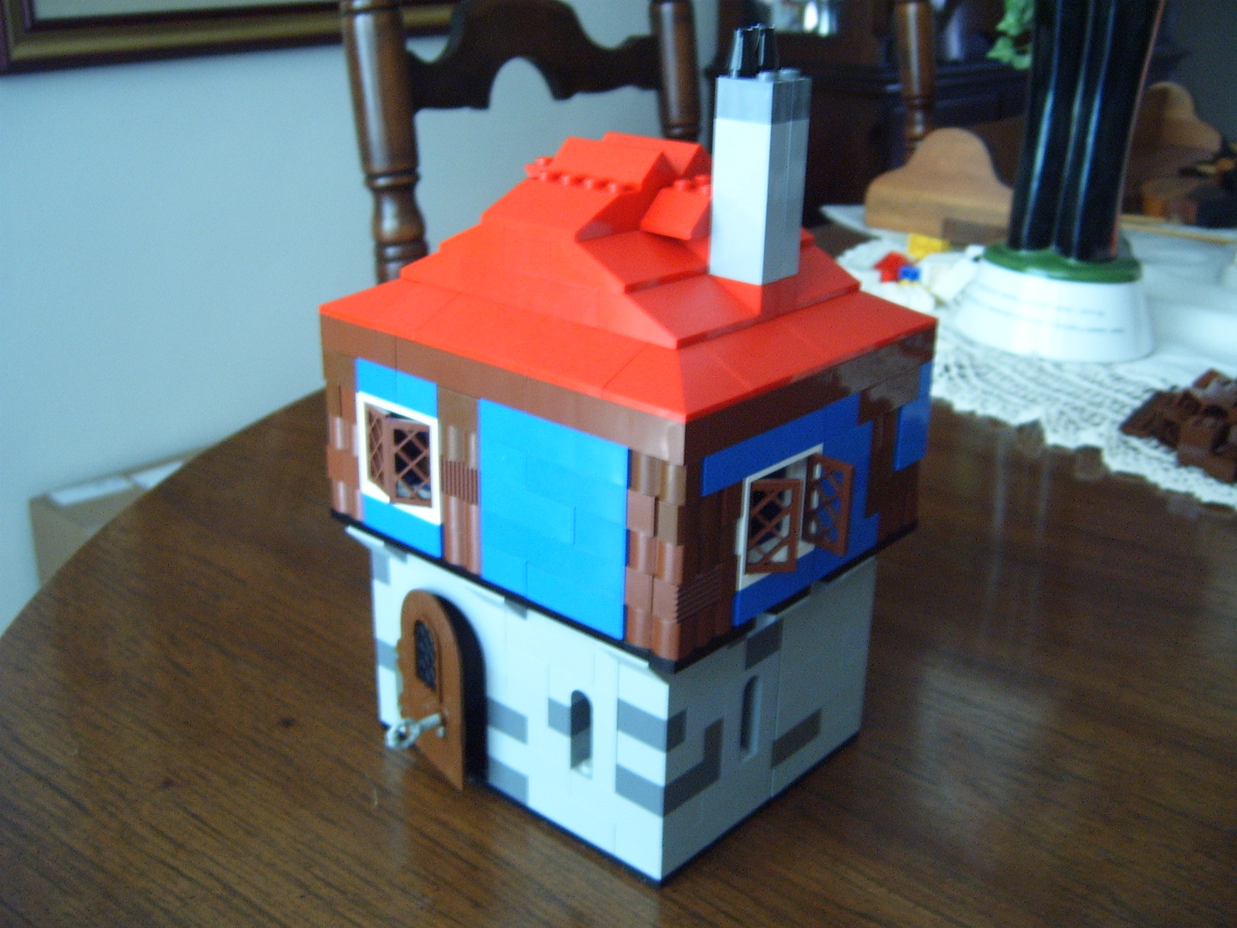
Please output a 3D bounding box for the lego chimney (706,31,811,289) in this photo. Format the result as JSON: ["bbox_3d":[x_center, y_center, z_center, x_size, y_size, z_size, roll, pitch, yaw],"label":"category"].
[{"bbox_3d":[0.034,-0.075,0.321,0.016,0.059,0.016,19,27,37],"label":"lego chimney"}]

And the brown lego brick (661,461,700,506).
[{"bbox_3d":[0.014,0.003,0.295,0.008,0.010,0.008,19,27,37],"label":"brown lego brick"}]

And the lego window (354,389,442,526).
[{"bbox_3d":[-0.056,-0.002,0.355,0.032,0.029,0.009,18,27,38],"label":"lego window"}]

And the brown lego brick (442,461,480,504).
[{"bbox_3d":[-0.038,0.004,0.341,0.016,0.010,0.008,18,27,38],"label":"brown lego brick"}]

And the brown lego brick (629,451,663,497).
[{"bbox_3d":[0.008,0.001,0.300,0.008,0.010,0.008,19,27,37],"label":"brown lego brick"}]

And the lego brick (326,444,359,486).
[{"bbox_3d":[-0.074,0.000,0.374,0.016,0.010,0.008,19,27,37],"label":"lego brick"}]

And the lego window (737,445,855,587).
[{"bbox_3d":[0.041,0.013,0.322,0.018,0.029,0.032,18,27,38],"label":"lego window"}]

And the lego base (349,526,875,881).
[{"bbox_3d":[-0.001,0.052,0.393,0.112,0.070,0.105,18,27,38],"label":"lego base"}]

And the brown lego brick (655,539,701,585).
[{"bbox_3d":[0.013,0.021,0.300,0.008,0.010,0.008,19,27,37],"label":"brown lego brick"}]

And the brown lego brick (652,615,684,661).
[{"bbox_3d":[0.013,0.039,0.306,0.008,0.010,0.009,18,27,38],"label":"brown lego brick"}]

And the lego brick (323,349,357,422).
[{"bbox_3d":[-0.074,-0.022,0.367,0.015,0.019,0.008,19,27,37],"label":"lego brick"}]

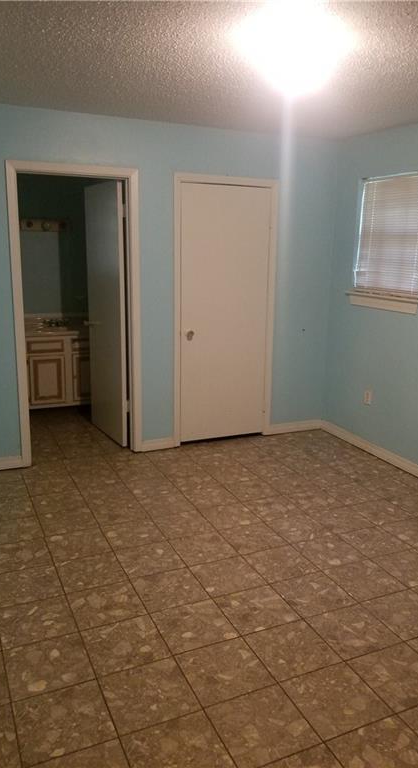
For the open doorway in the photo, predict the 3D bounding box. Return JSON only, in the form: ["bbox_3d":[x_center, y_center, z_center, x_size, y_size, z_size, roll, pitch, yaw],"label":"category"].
[{"bbox_3d":[-0.945,-0.467,4.197,0.891,2.101,0.150,-5,14,-23],"label":"open doorway"}]

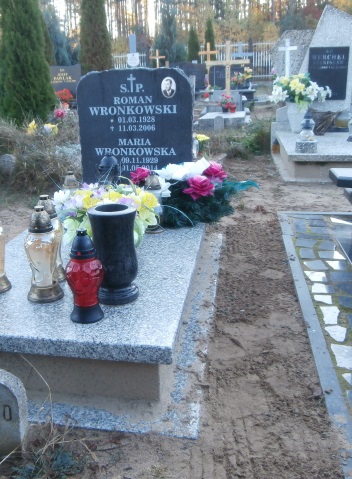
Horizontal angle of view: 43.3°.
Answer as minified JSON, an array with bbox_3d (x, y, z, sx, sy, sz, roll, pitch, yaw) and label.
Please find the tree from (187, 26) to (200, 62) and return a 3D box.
[{"bbox_3d":[0.670,-6.959,16.500,0.520,2.000,0.520,2,19,8],"label":"tree"}]

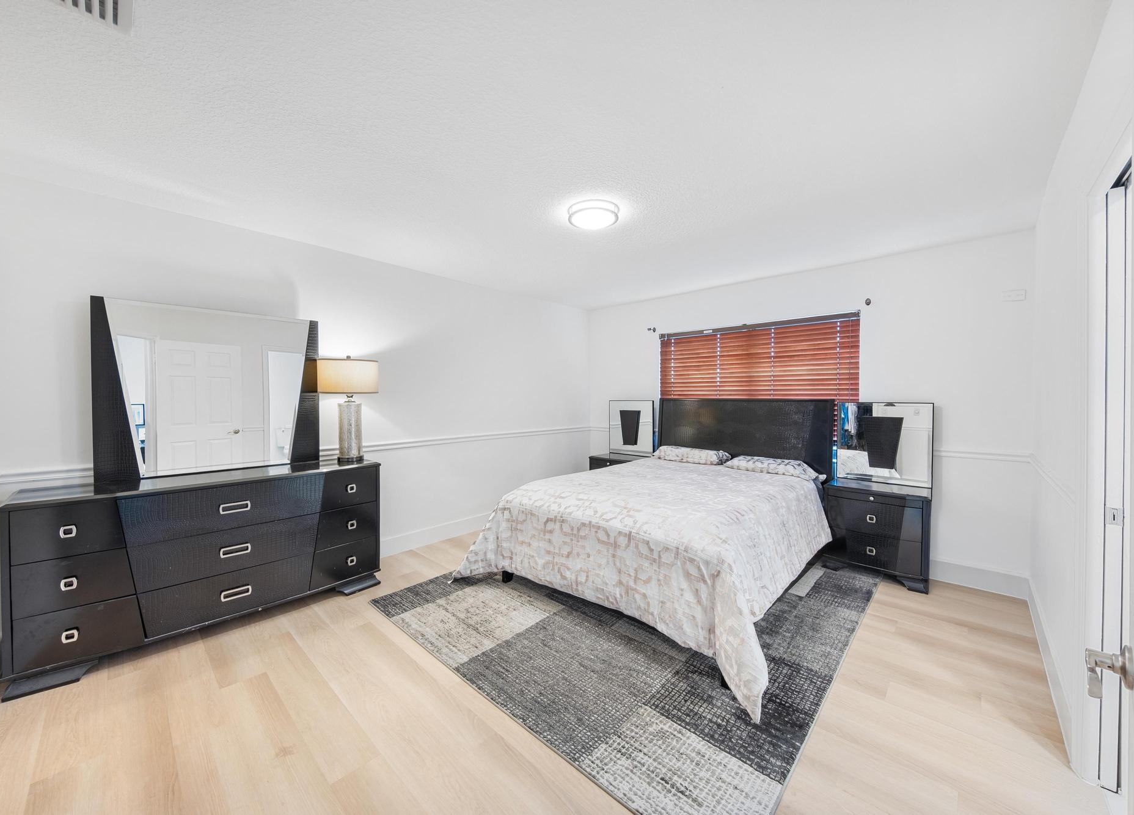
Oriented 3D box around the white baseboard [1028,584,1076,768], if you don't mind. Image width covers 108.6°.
[{"bbox_3d":[2.413,1.200,2.053,1.700,0.140,0.018,-1,1,-45],"label":"white baseboard"}]

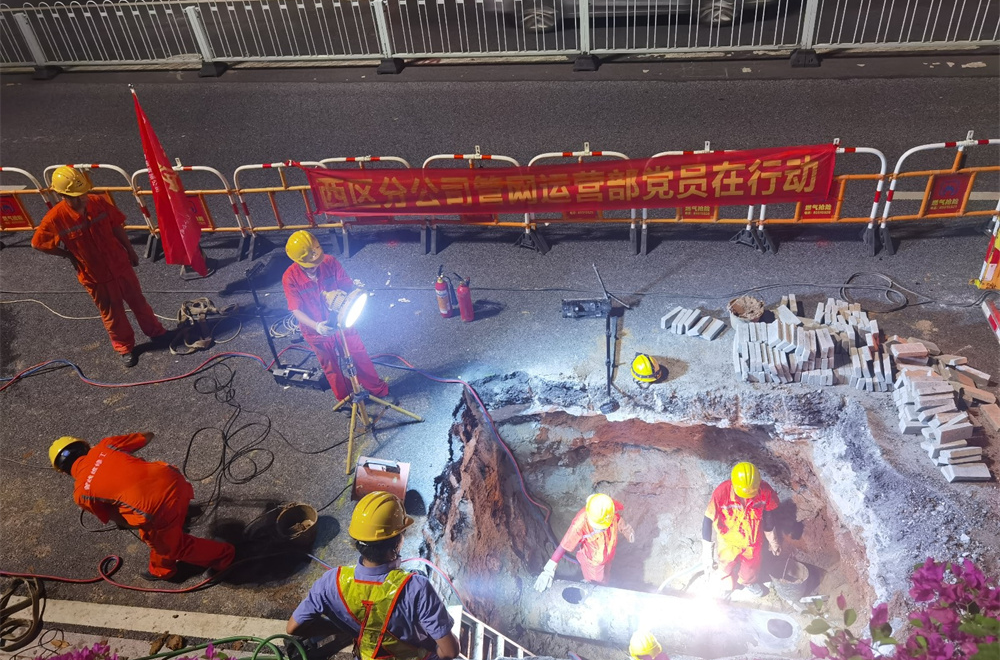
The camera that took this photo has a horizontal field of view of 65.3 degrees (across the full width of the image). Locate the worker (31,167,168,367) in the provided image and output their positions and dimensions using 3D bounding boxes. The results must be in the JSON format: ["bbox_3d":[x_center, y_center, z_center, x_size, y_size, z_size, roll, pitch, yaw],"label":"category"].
[{"bbox_3d":[-3.242,-0.509,6.396,0.670,1.730,0.440,-27,44,-23],"label":"worker"}]

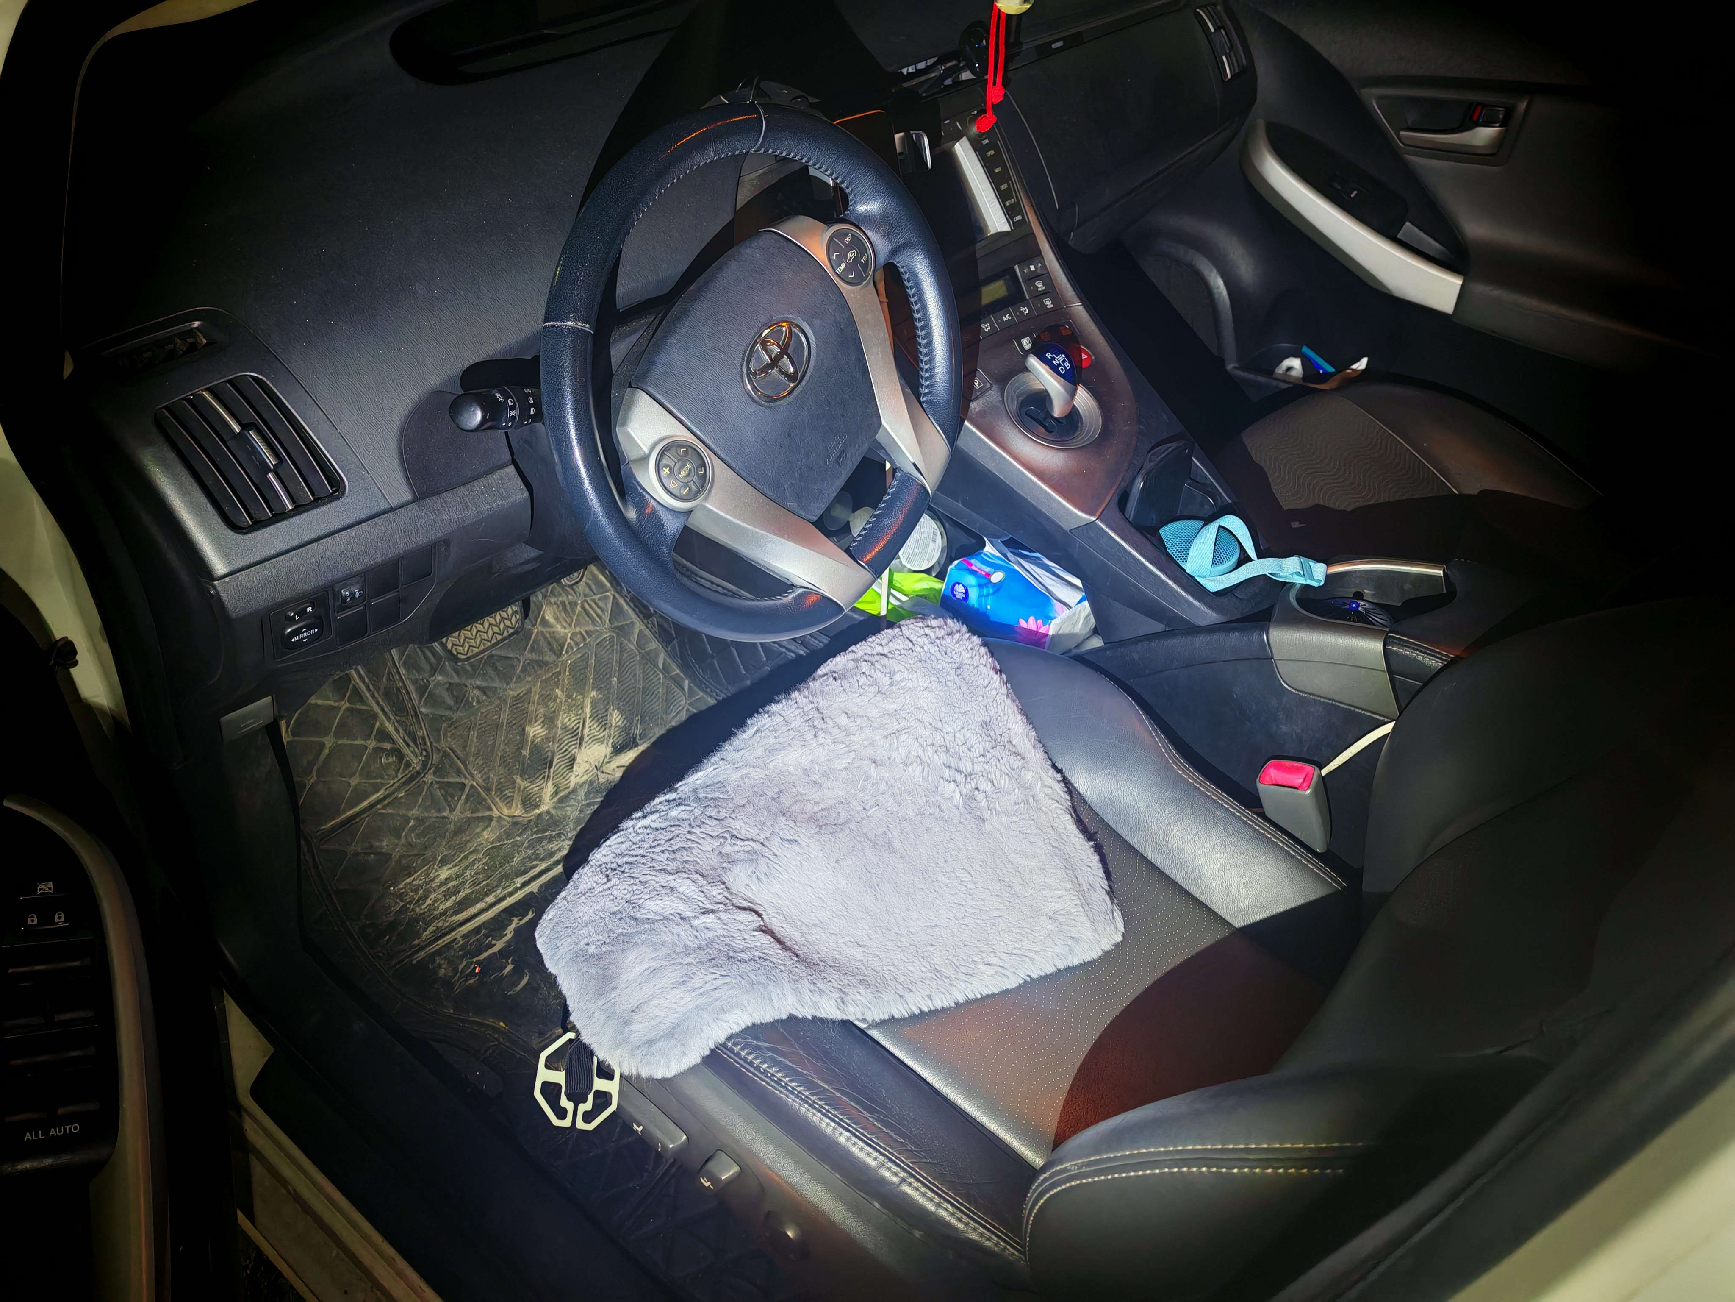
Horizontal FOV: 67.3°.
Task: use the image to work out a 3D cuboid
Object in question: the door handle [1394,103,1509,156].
[{"bbox_3d":[0.673,-0.604,1.510,0.120,0.047,0.033,25,41,35],"label":"door handle"}]

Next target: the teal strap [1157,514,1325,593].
[{"bbox_3d":[0.308,-0.082,1.098,0.140,0.043,0.075,25,41,35],"label":"teal strap"}]

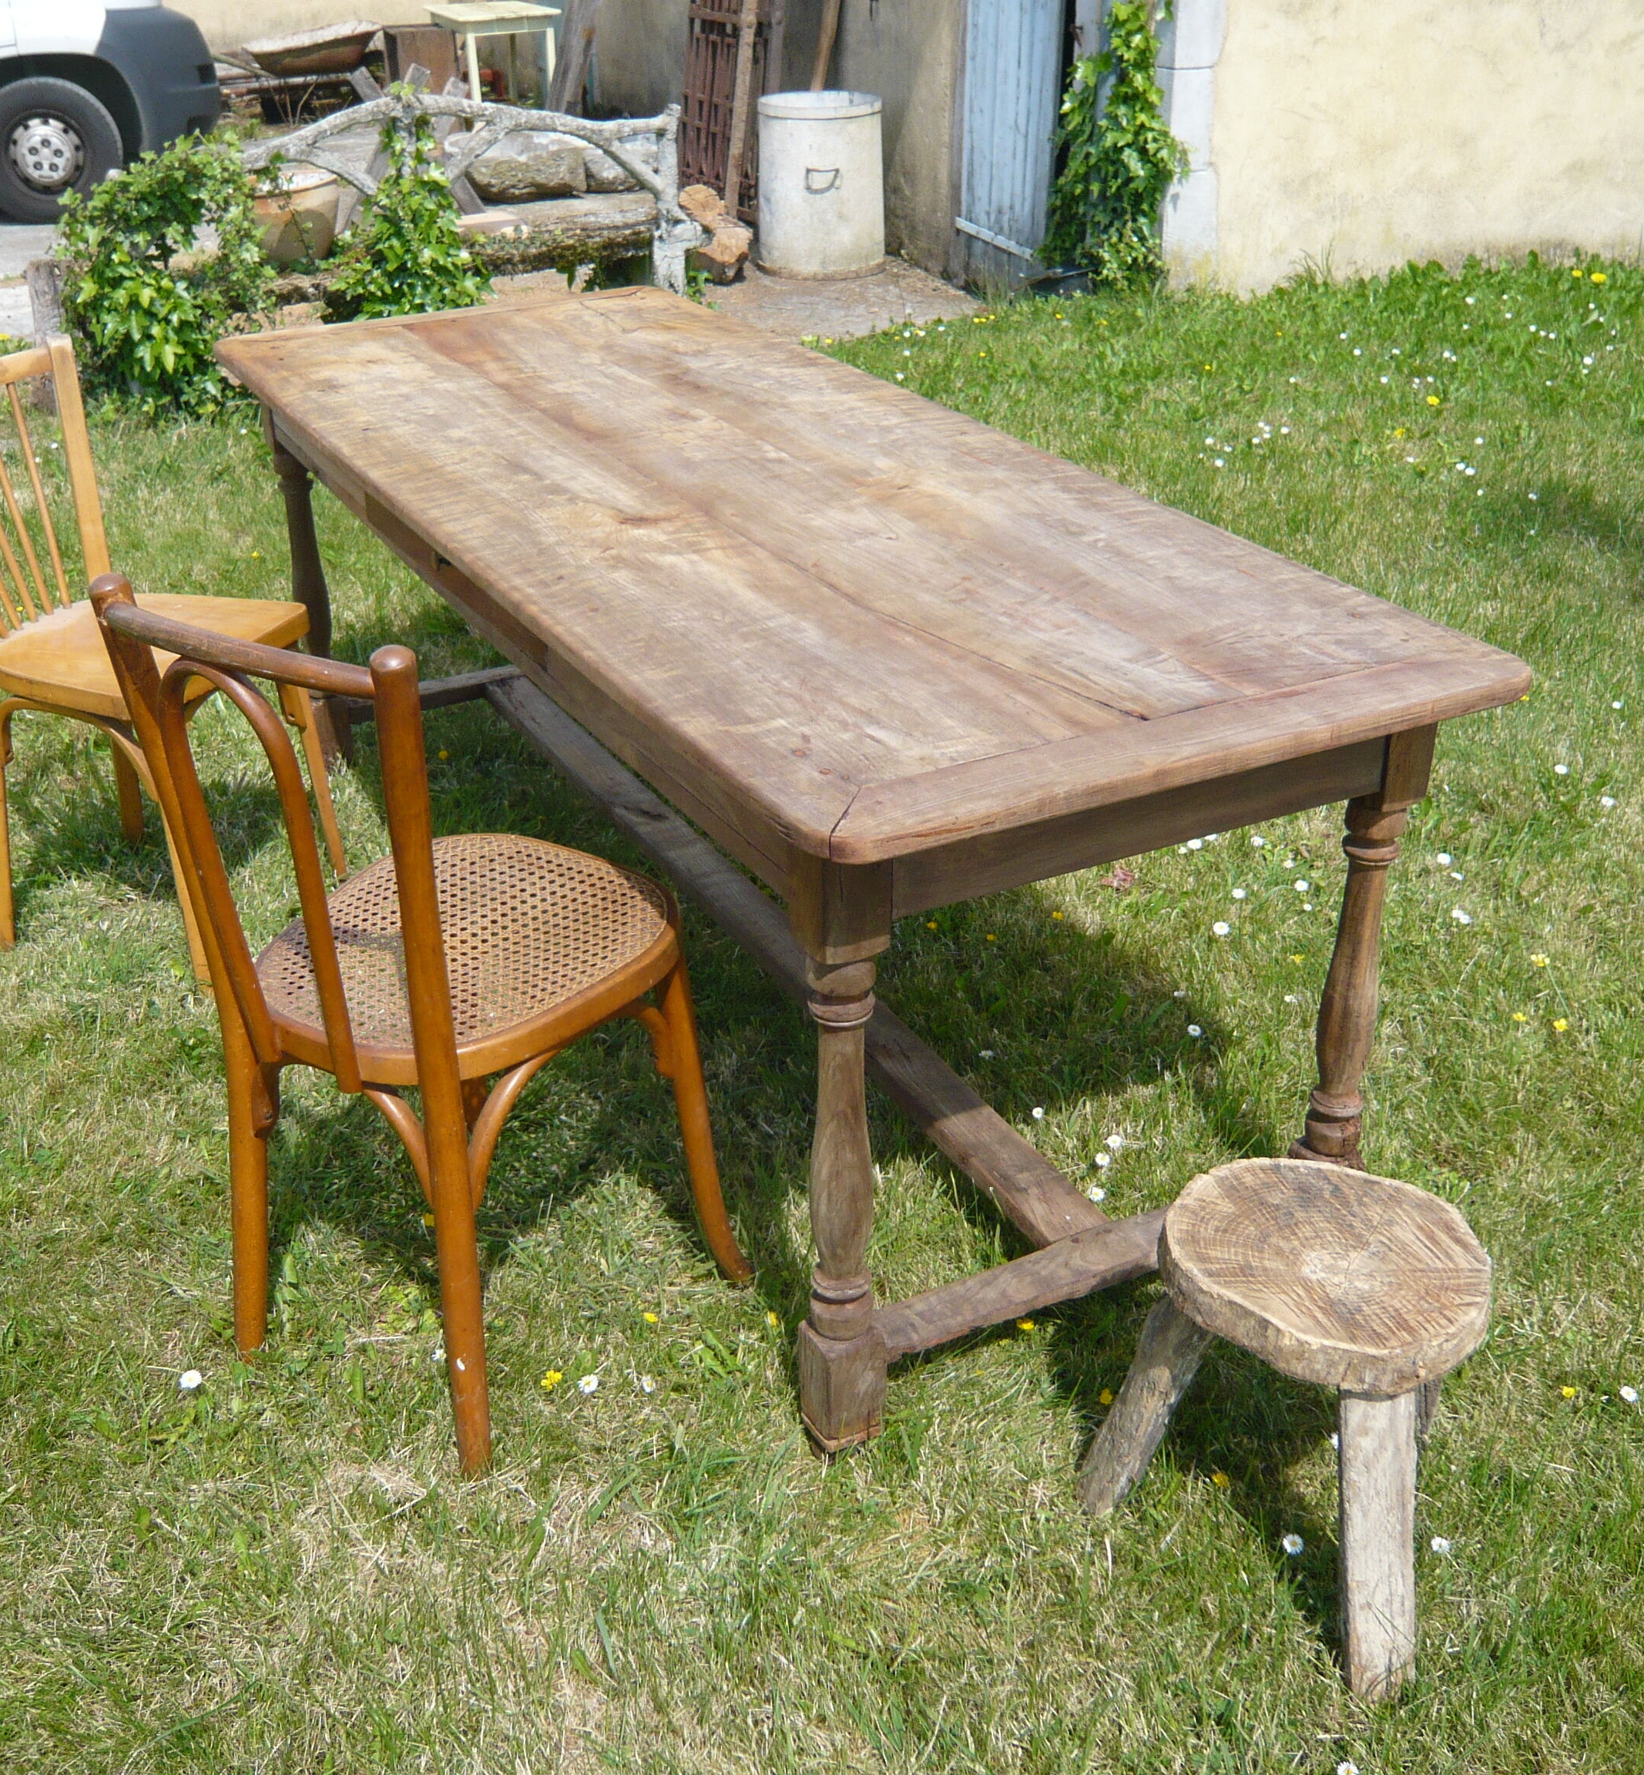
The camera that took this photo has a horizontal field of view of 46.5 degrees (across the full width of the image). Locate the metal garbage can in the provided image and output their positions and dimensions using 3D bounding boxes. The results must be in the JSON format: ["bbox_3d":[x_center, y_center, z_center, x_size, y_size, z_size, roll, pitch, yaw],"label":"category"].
[{"bbox_3d":[-0.006,-2.826,7.681,0.510,0.630,0.510,0,28,0],"label":"metal garbage can"}]

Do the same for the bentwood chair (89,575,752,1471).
[{"bbox_3d":[-0.383,0.081,1.989,0.470,0.890,0.485,16,32,27],"label":"bentwood chair"}]

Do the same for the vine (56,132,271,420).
[{"bbox_3d":[-1.982,-1.872,5.753,0.600,0.750,0.520,-9,30,-16],"label":"vine"}]

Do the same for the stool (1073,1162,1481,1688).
[{"bbox_3d":[0.452,0.491,1.788,0.355,0.360,0.345,0,28,0],"label":"stool"}]

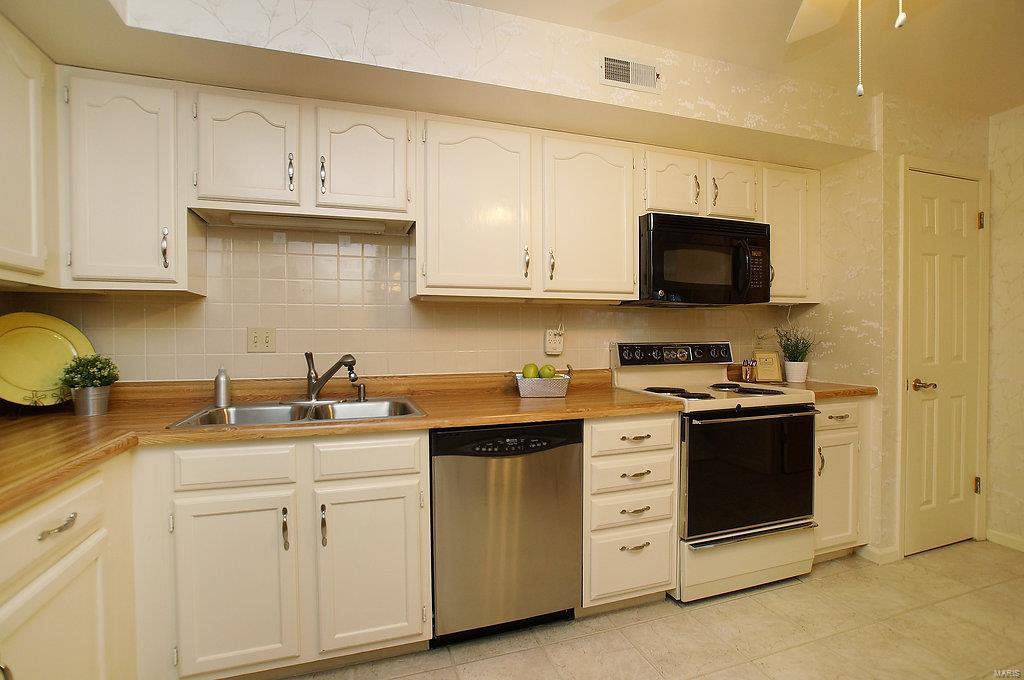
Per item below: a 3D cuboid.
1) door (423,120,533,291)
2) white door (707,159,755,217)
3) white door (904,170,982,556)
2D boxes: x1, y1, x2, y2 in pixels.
[{"bbox_3d":[-0.141,-0.582,2.017,0.474,0.705,0.025,-1,1,-18],"label":"door"},{"bbox_3d":[1.164,-0.795,2.426,0.314,0.288,0.025,-1,1,-18],"label":"white door"},{"bbox_3d":[2.331,0.124,2.493,0.600,2.032,0.045,-1,1,-18],"label":"white door"}]

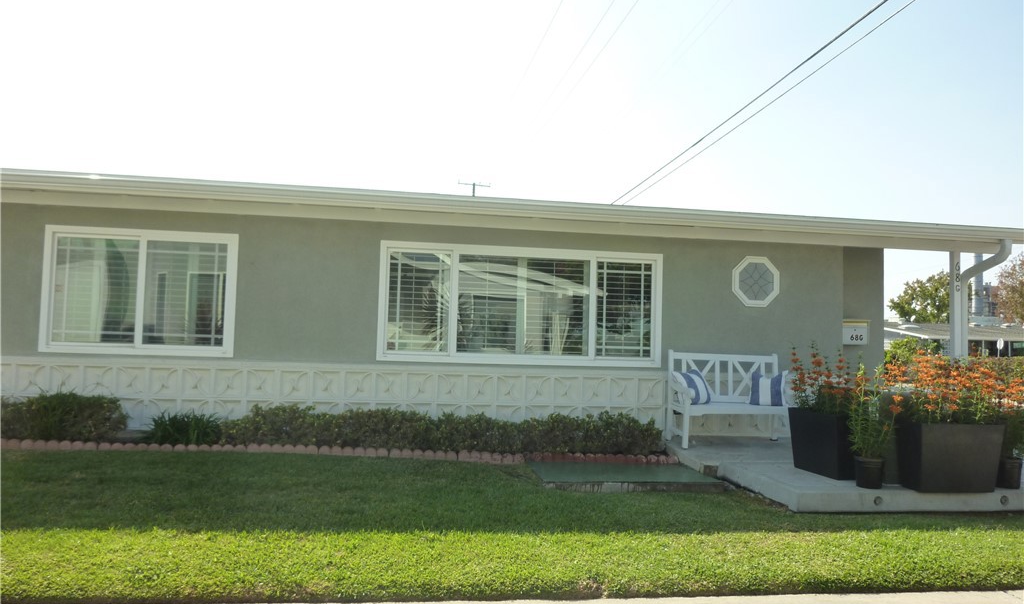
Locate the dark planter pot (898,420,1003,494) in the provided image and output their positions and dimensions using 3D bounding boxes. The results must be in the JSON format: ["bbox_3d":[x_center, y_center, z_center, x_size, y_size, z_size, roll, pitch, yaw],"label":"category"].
[{"bbox_3d":[3.127,1.100,5.294,0.645,0.480,0.290,2,-3,-7],"label":"dark planter pot"}]

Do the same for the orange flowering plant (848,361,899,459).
[{"bbox_3d":[2.588,0.779,5.309,0.340,0.660,0.320,2,-3,-7],"label":"orange flowering plant"}]

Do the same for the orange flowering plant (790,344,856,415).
[{"bbox_3d":[2.522,0.614,5.871,0.380,0.580,0.580,2,-3,-7],"label":"orange flowering plant"}]

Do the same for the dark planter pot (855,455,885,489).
[{"bbox_3d":[2.556,1.214,5.283,0.220,0.220,0.220,2,-3,0],"label":"dark planter pot"}]

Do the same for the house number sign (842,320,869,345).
[{"bbox_3d":[4.064,0.360,8.723,0.310,0.295,0.130,2,-3,-7],"label":"house number sign"}]

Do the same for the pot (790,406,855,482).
[{"bbox_3d":[2.489,1.112,5.841,0.290,0.480,0.640,2,-3,-7],"label":"pot"}]

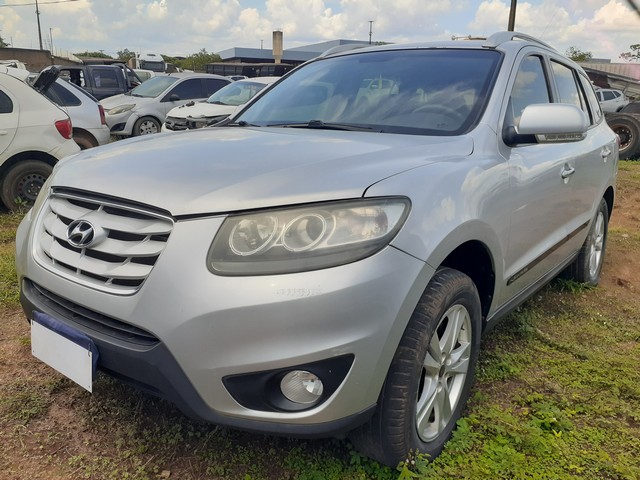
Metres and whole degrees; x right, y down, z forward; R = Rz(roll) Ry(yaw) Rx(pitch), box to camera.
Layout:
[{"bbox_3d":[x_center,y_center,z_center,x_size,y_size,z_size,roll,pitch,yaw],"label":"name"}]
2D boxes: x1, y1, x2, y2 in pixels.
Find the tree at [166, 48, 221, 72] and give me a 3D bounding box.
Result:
[{"bbox_3d":[-11.657,-15.250,46.000,5.800,5.000,5.200,1,14,0],"label":"tree"}]

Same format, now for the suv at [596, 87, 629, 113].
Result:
[{"bbox_3d":[12.650,-6.501,24.400,4.300,1.680,1.820,-4,15,-19],"label":"suv"}]

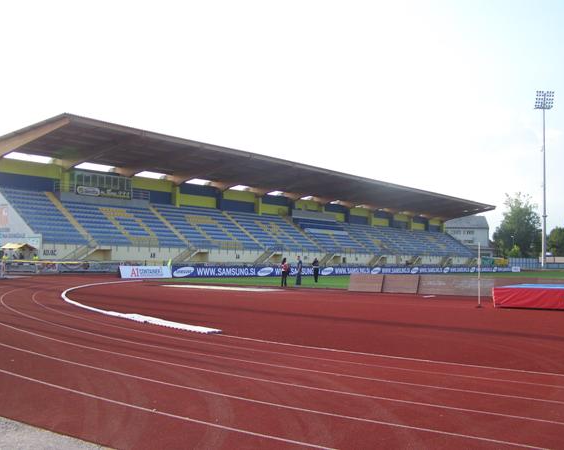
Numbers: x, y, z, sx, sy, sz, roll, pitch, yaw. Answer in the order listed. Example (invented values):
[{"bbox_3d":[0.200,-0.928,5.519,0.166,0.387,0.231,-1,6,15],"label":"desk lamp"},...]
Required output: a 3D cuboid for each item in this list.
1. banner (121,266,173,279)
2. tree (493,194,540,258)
[{"bbox_3d":[-11.175,3.878,54.396,0.300,0.970,5.500,-1,-4,36],"label":"banner"},{"bbox_3d":[61.050,1.638,171.492,12.530,20.020,12.160,0,-3,20],"label":"tree"}]

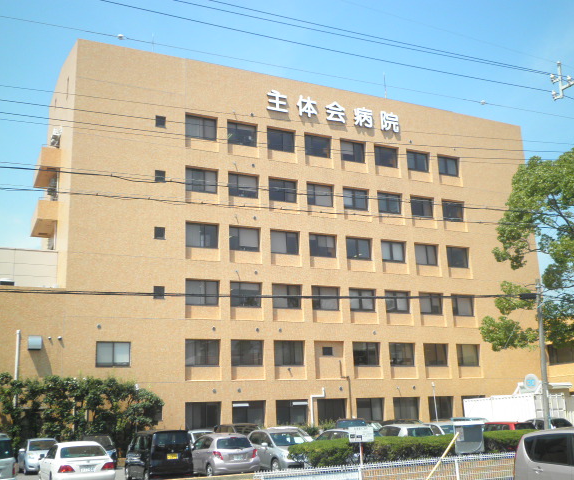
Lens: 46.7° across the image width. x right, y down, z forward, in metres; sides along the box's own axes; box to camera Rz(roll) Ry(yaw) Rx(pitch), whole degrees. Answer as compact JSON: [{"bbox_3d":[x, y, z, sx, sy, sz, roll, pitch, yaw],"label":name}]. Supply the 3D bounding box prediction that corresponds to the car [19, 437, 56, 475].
[{"bbox_3d":[-11.425,10.011,30.932,1.695,1.520,3.850,5,-15,-26],"label":"car"}]

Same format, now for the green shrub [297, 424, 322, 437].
[{"bbox_3d":[1.301,11.366,38.500,1.400,1.350,1.300,5,-15,-26],"label":"green shrub"}]

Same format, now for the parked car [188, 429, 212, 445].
[{"bbox_3d":[-4.528,10.672,34.382,1.690,1.530,4.000,5,-15,-26],"label":"parked car"}]

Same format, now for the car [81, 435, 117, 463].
[{"bbox_3d":[-9.303,10.243,31.988,1.660,1.520,3.900,5,-15,-26],"label":"car"}]

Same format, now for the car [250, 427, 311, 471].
[{"bbox_3d":[-0.148,8.160,25.941,1.530,1.580,3.650,5,-15,-26],"label":"car"}]

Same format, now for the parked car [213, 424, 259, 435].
[{"bbox_3d":[-2.452,10.745,35.598,1.720,1.670,4.300,5,-15,-26],"label":"parked car"}]

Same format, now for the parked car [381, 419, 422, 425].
[{"bbox_3d":[6.711,11.144,38.289,1.720,1.580,4.200,5,-15,-26],"label":"parked car"}]

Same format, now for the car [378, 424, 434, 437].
[{"bbox_3d":[4.680,8.739,28.761,1.600,1.500,3.650,5,-15,-26],"label":"car"}]

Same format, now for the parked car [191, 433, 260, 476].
[{"bbox_3d":[-2.584,8.196,25.658,1.695,1.500,3.885,5,-15,-26],"label":"parked car"}]

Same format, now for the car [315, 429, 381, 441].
[{"bbox_3d":[2.253,8.610,27.839,1.700,1.450,4.150,5,-15,-26],"label":"car"}]

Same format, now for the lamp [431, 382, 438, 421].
[{"bbox_3d":[9.465,10.916,42.000,0.250,3.750,0.250,5,-15,-26],"label":"lamp"}]

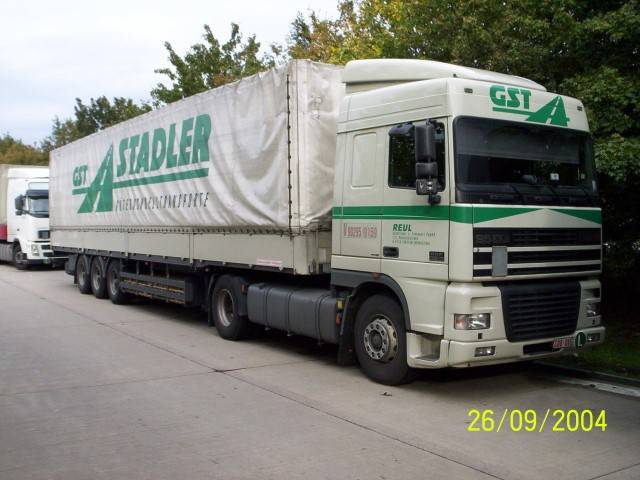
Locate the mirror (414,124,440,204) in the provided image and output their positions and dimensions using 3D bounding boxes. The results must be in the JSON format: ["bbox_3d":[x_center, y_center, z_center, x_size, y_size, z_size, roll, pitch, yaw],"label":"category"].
[{"bbox_3d":[1.085,-0.744,6.961,0.240,0.790,0.140,-1,2,-34],"label":"mirror"}]

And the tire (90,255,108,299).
[{"bbox_3d":[-5.309,0.945,17.301,0.385,1.040,1.040,-1,2,-34],"label":"tire"}]

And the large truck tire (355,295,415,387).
[{"bbox_3d":[0.820,1.142,8.148,0.315,1.034,1.034,-1,2,-34],"label":"large truck tire"}]

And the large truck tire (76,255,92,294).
[{"bbox_3d":[-6.040,0.922,18.391,0.385,1.040,1.040,-1,2,-34],"label":"large truck tire"}]

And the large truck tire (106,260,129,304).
[{"bbox_3d":[-4.579,0.968,16.211,0.385,1.040,1.040,-1,2,-34],"label":"large truck tire"}]

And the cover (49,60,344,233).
[{"bbox_3d":[-3.066,-1.341,15.701,2.550,2.349,13.624,-1,2,-34],"label":"cover"}]

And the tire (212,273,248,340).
[{"bbox_3d":[-1.355,1.077,11.280,0.310,1.033,1.033,-1,2,-34],"label":"tire"}]

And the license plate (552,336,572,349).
[{"bbox_3d":[2.683,1.133,7.770,0.340,0.115,0.015,-1,2,-34],"label":"license plate"}]

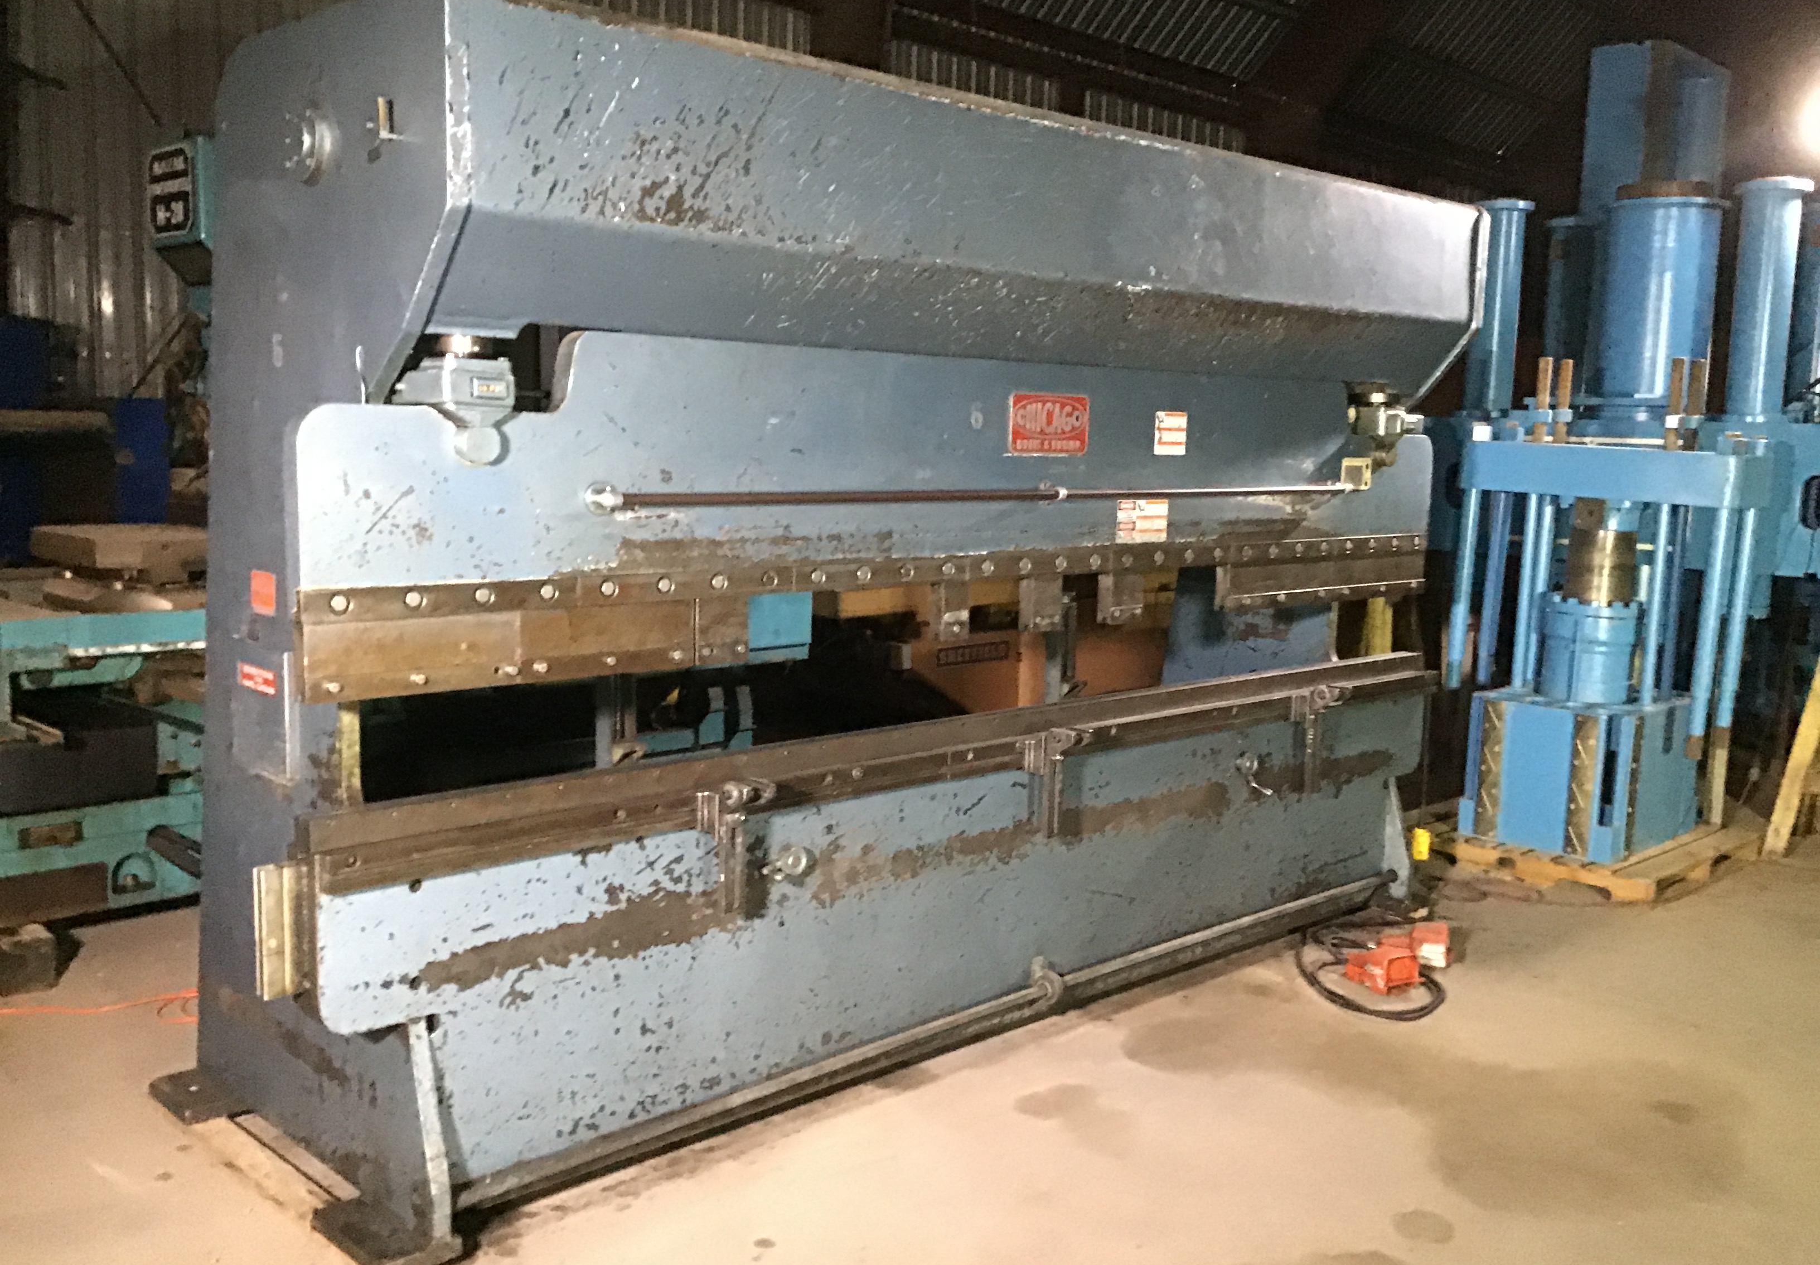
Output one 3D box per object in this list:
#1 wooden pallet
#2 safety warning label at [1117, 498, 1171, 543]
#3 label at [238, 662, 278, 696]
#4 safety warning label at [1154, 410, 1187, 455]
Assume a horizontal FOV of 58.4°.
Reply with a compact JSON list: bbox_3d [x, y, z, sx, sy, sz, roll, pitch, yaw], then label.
[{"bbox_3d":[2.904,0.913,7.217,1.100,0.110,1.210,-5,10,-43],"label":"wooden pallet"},{"bbox_3d":[0.711,-0.338,4.974,0.244,0.129,0.004,-5,10,-43],"label":"safety warning label"},{"bbox_3d":[-1.550,0.111,3.871,0.004,0.056,0.232,-5,10,-43],"label":"label"},{"bbox_3d":[0.805,-0.612,5.019,0.156,0.132,0.004,-5,10,-43],"label":"safety warning label"}]

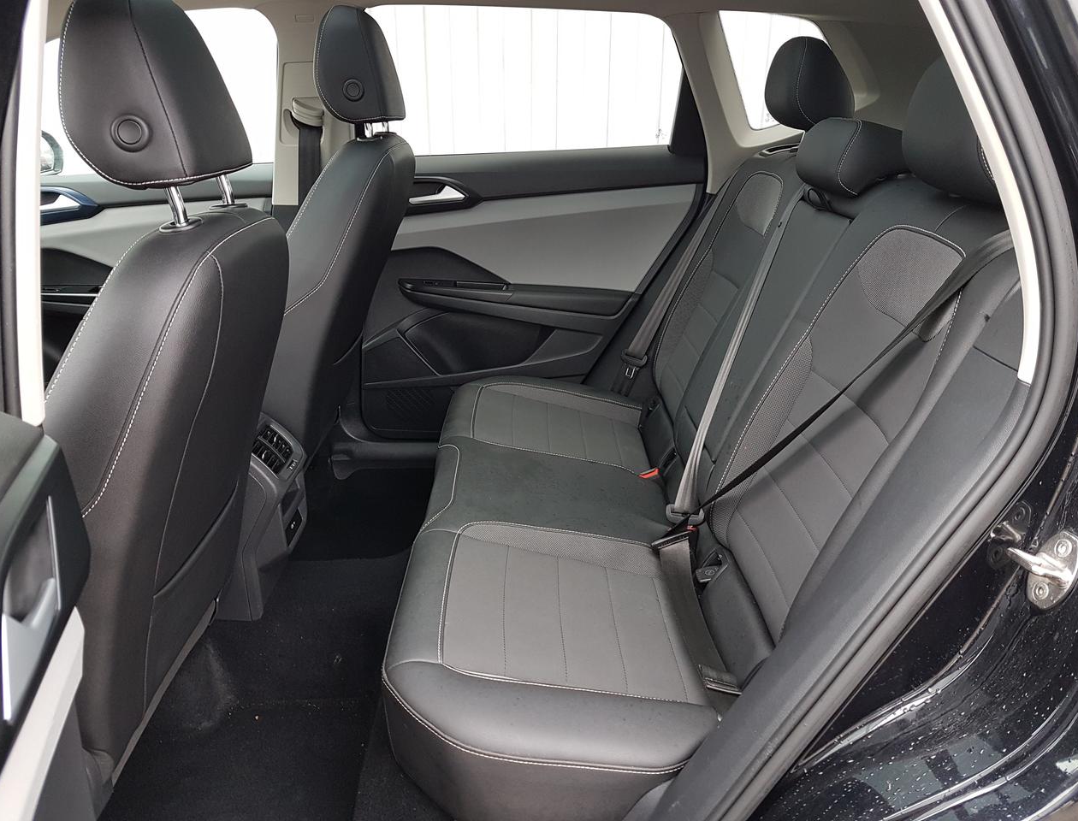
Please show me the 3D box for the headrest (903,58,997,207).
[{"bbox_3d":[0.560,-0.351,1.016,0.135,0.190,0.260,7,22,-4],"label":"headrest"}]

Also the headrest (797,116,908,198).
[{"bbox_3d":[0.522,-0.430,1.375,0.130,0.125,0.250,7,22,-4],"label":"headrest"}]

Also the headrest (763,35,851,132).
[{"bbox_3d":[0.551,-0.661,1.672,0.135,0.185,0.250,7,22,-4],"label":"headrest"}]

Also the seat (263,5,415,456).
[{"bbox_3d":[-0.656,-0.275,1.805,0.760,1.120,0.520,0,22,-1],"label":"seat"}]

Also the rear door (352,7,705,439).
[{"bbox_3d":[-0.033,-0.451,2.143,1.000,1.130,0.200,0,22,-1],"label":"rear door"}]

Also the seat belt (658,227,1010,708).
[{"bbox_3d":[0.363,0.035,1.113,0.340,0.640,0.420,0,22,-1],"label":"seat belt"}]

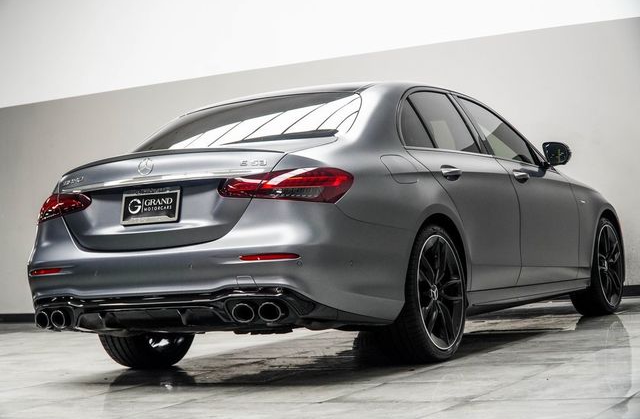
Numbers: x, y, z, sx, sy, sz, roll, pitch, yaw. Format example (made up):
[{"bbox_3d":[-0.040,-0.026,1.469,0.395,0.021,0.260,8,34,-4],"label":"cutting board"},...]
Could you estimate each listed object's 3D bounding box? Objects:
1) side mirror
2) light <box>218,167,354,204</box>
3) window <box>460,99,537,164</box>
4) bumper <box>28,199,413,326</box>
[{"bbox_3d":[1.475,-0.342,7.273,0.205,0.160,0.160,-5,-2,29],"label":"side mirror"},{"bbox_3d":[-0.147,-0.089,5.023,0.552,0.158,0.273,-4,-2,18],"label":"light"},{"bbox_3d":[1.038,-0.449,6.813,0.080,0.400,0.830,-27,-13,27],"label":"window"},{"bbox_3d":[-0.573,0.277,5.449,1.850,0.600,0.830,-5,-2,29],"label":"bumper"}]

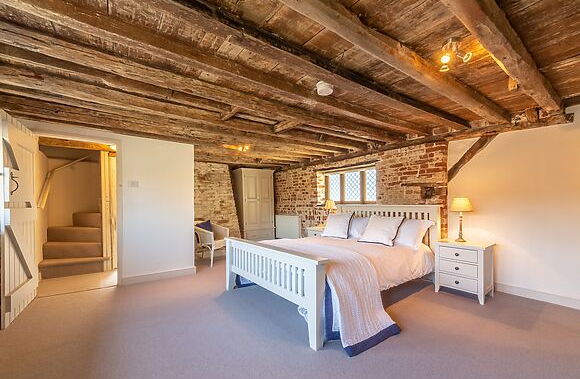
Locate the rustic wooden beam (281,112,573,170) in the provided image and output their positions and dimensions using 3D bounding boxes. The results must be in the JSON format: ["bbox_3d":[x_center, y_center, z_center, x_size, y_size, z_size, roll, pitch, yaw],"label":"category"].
[{"bbox_3d":[1.343,-0.684,4.314,0.125,0.125,5.052,1,-2,-39],"label":"rustic wooden beam"}]

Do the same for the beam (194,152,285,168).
[{"bbox_3d":[-1.163,-0.702,5.628,2.340,0.160,0.160,1,-2,-39],"label":"beam"}]

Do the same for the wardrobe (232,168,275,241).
[{"bbox_3d":[-0.911,0.452,5.775,0.980,1.860,0.520,1,-2,-39],"label":"wardrobe"}]

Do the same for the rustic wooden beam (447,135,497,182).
[{"bbox_3d":[2.394,-0.416,3.030,0.090,0.760,0.115,1,42,-39],"label":"rustic wooden beam"}]

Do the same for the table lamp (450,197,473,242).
[{"bbox_3d":[2.140,0.391,2.814,0.230,0.530,0.230,1,-2,-39],"label":"table lamp"}]

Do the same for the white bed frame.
[{"bbox_3d":[0.604,0.770,3.091,2.270,1.030,1.670,1,-2,-39],"label":"white bed frame"}]

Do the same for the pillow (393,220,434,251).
[{"bbox_3d":[1.613,0.587,3.151,0.150,0.430,0.620,40,-26,-31],"label":"pillow"}]

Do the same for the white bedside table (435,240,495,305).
[{"bbox_3d":[2.098,0.957,2.724,0.380,0.604,0.470,1,-2,-39],"label":"white bedside table"}]

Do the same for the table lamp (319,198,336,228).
[{"bbox_3d":[0.743,0.455,4.383,0.225,0.530,0.225,1,-2,-39],"label":"table lamp"}]

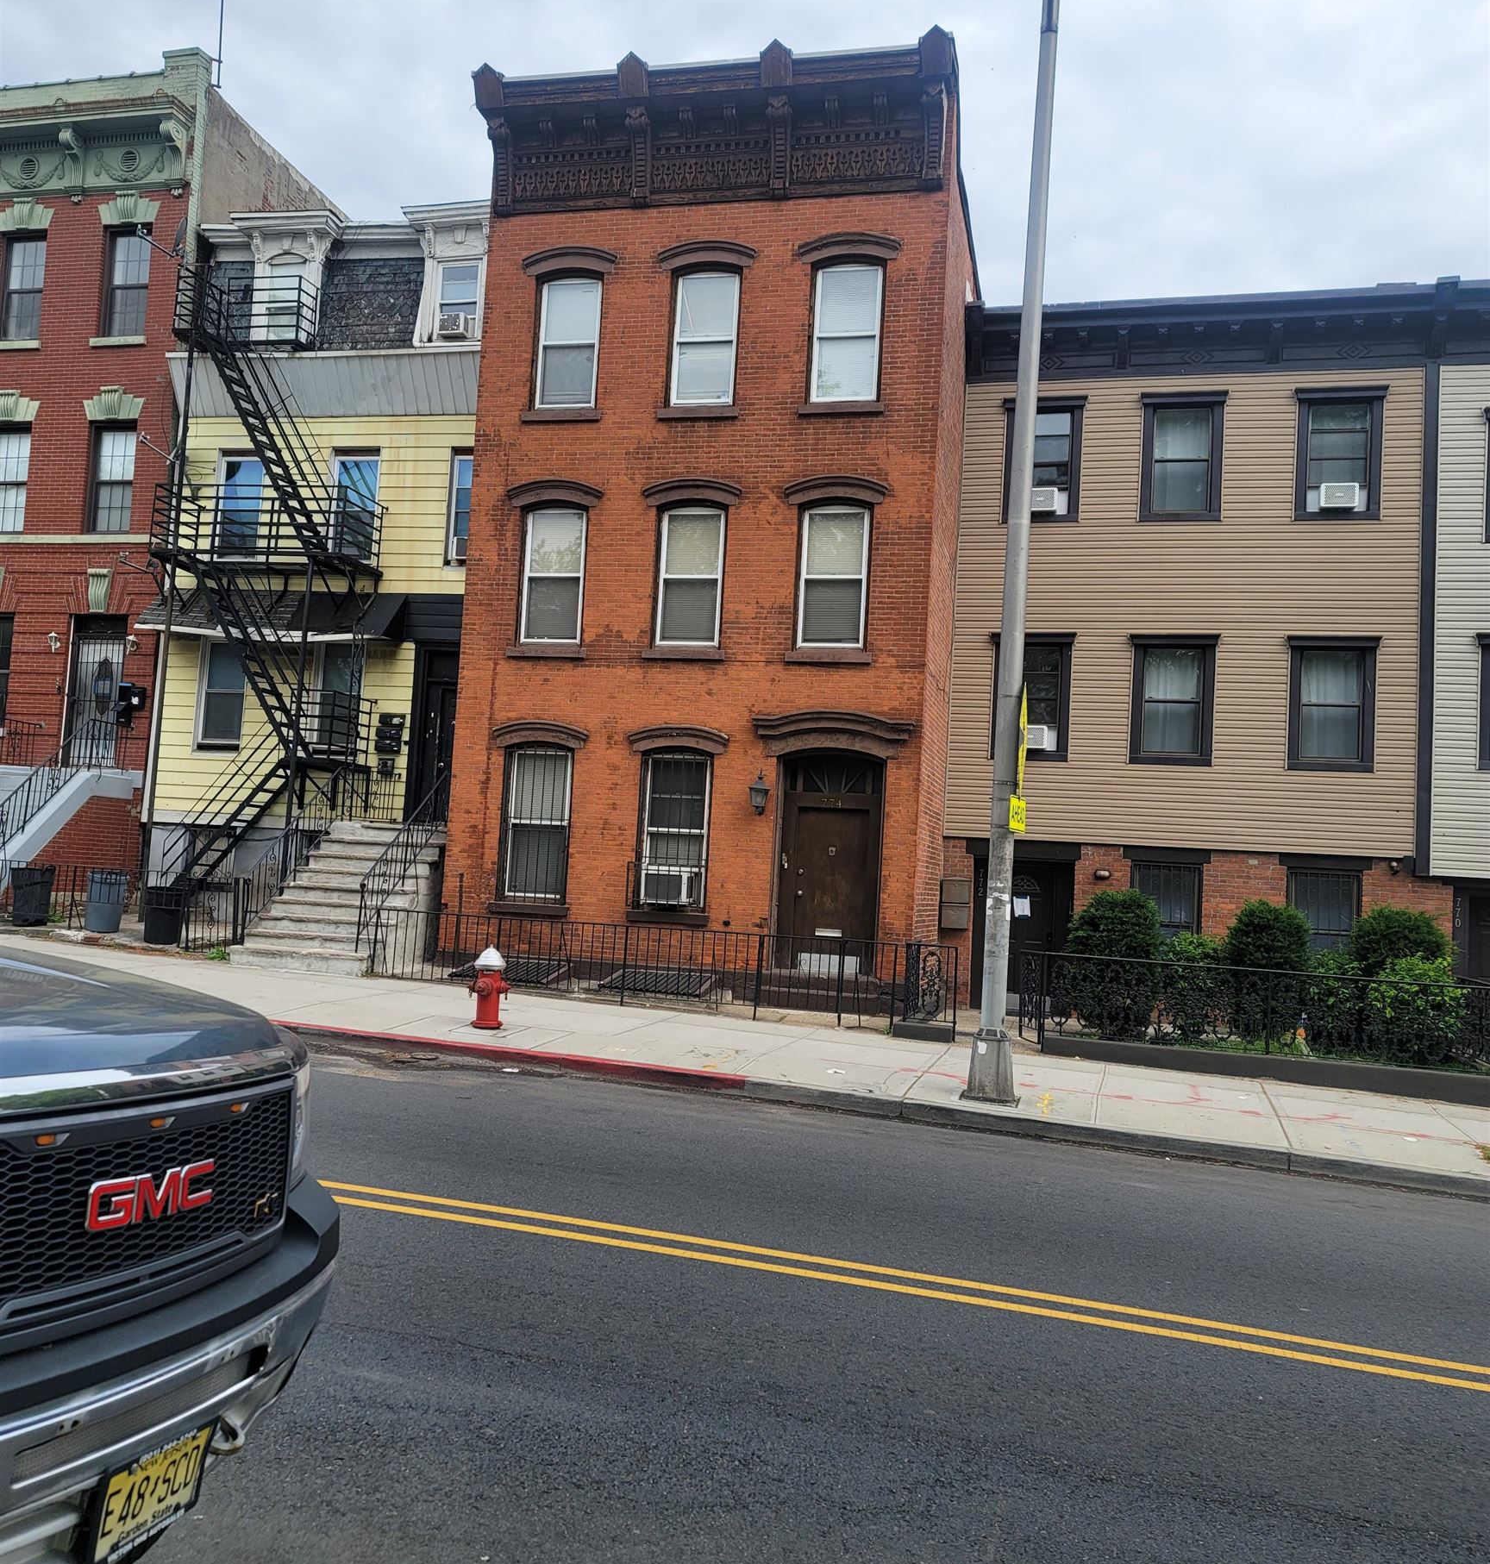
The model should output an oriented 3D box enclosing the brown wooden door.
[{"bbox_3d":[1.046,1.320,17.363,0.931,2.025,0.090,2,-5,13],"label":"brown wooden door"}]

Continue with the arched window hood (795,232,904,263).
[{"bbox_3d":[1.326,-6.678,17.989,1.317,0.386,0.140,2,-4,14],"label":"arched window hood"}]

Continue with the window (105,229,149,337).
[{"bbox_3d":[-9.766,-7.913,22.679,0.822,1.821,0.160,2,-5,13],"label":"window"}]

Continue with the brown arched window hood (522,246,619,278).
[{"bbox_3d":[-2.261,-6.828,18.864,1.327,0.390,0.140,2,-4,14],"label":"brown arched window hood"}]

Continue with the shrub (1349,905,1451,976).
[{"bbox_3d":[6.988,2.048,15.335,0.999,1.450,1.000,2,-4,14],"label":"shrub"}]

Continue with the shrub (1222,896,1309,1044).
[{"bbox_3d":[5.644,2.067,15.509,0.881,1.592,0.920,2,-5,13],"label":"shrub"}]

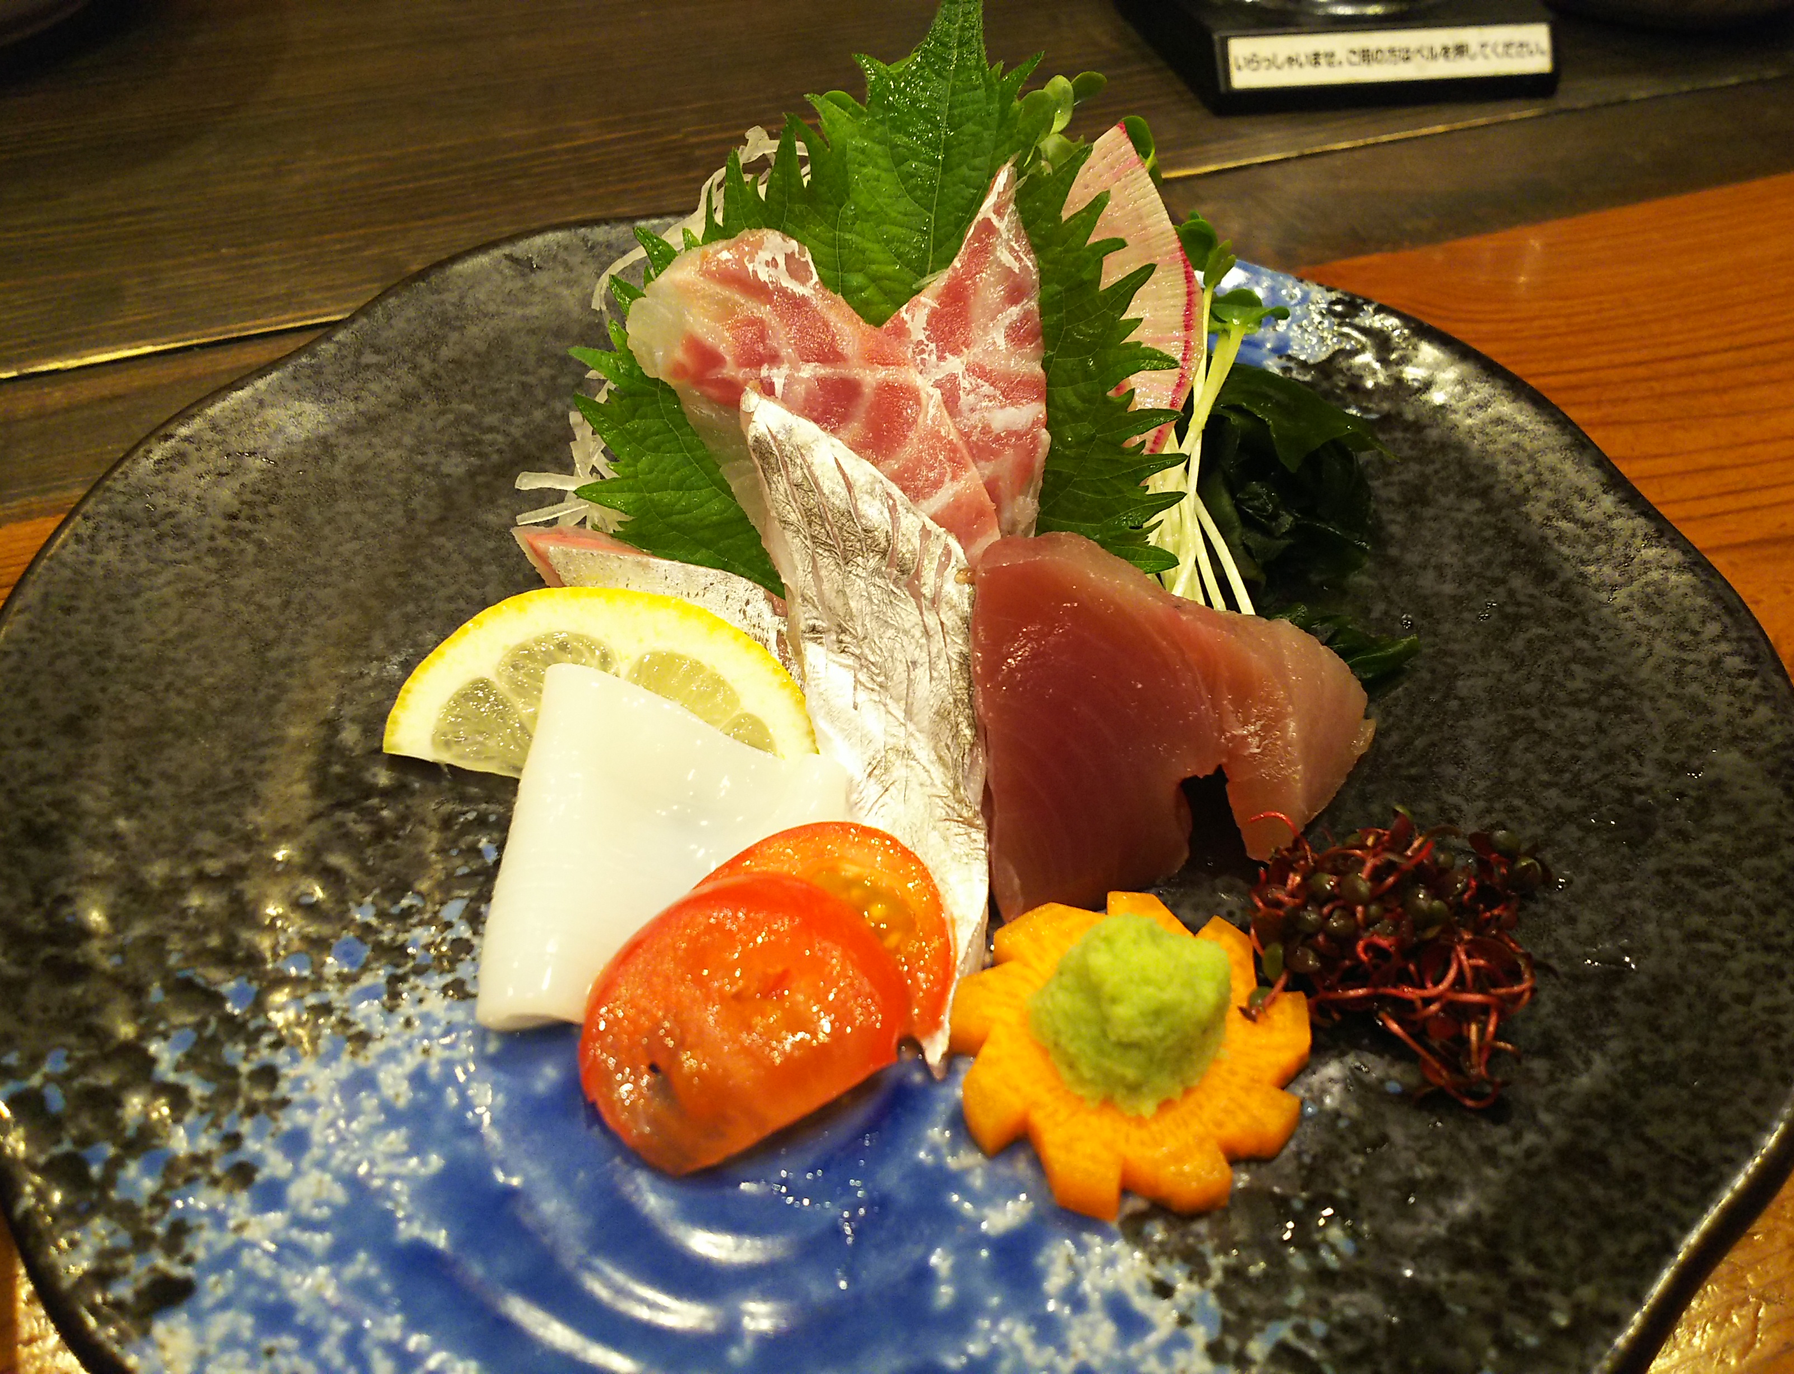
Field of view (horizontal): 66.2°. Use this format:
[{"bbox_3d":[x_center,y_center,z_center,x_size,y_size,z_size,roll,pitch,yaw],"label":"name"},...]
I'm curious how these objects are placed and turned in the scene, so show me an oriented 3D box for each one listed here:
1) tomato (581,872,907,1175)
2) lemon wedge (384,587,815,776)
[{"bbox_3d":[-0.017,0.034,0.142,0.031,0.023,0.010,-24,12,-22],"label":"tomato"},{"bbox_3d":[-0.036,-0.001,0.172,0.053,0.026,0.007,9,10,-5],"label":"lemon wedge"}]

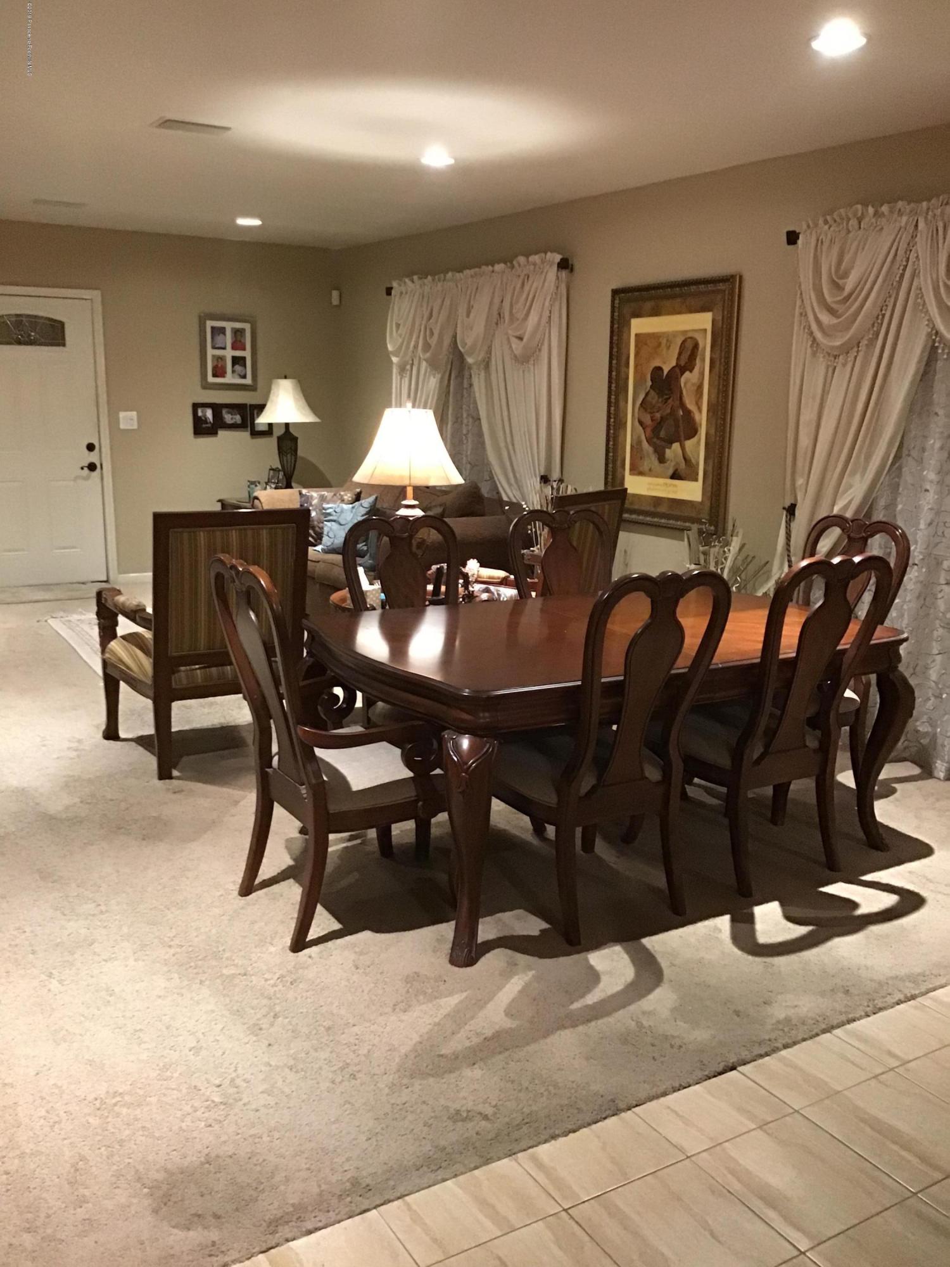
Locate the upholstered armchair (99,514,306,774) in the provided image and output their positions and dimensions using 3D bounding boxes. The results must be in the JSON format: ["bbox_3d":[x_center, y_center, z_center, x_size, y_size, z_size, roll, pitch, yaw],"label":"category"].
[{"bbox_3d":[-1.098,-0.021,4.663,0.720,1.050,0.800,-6,14,-29],"label":"upholstered armchair"}]

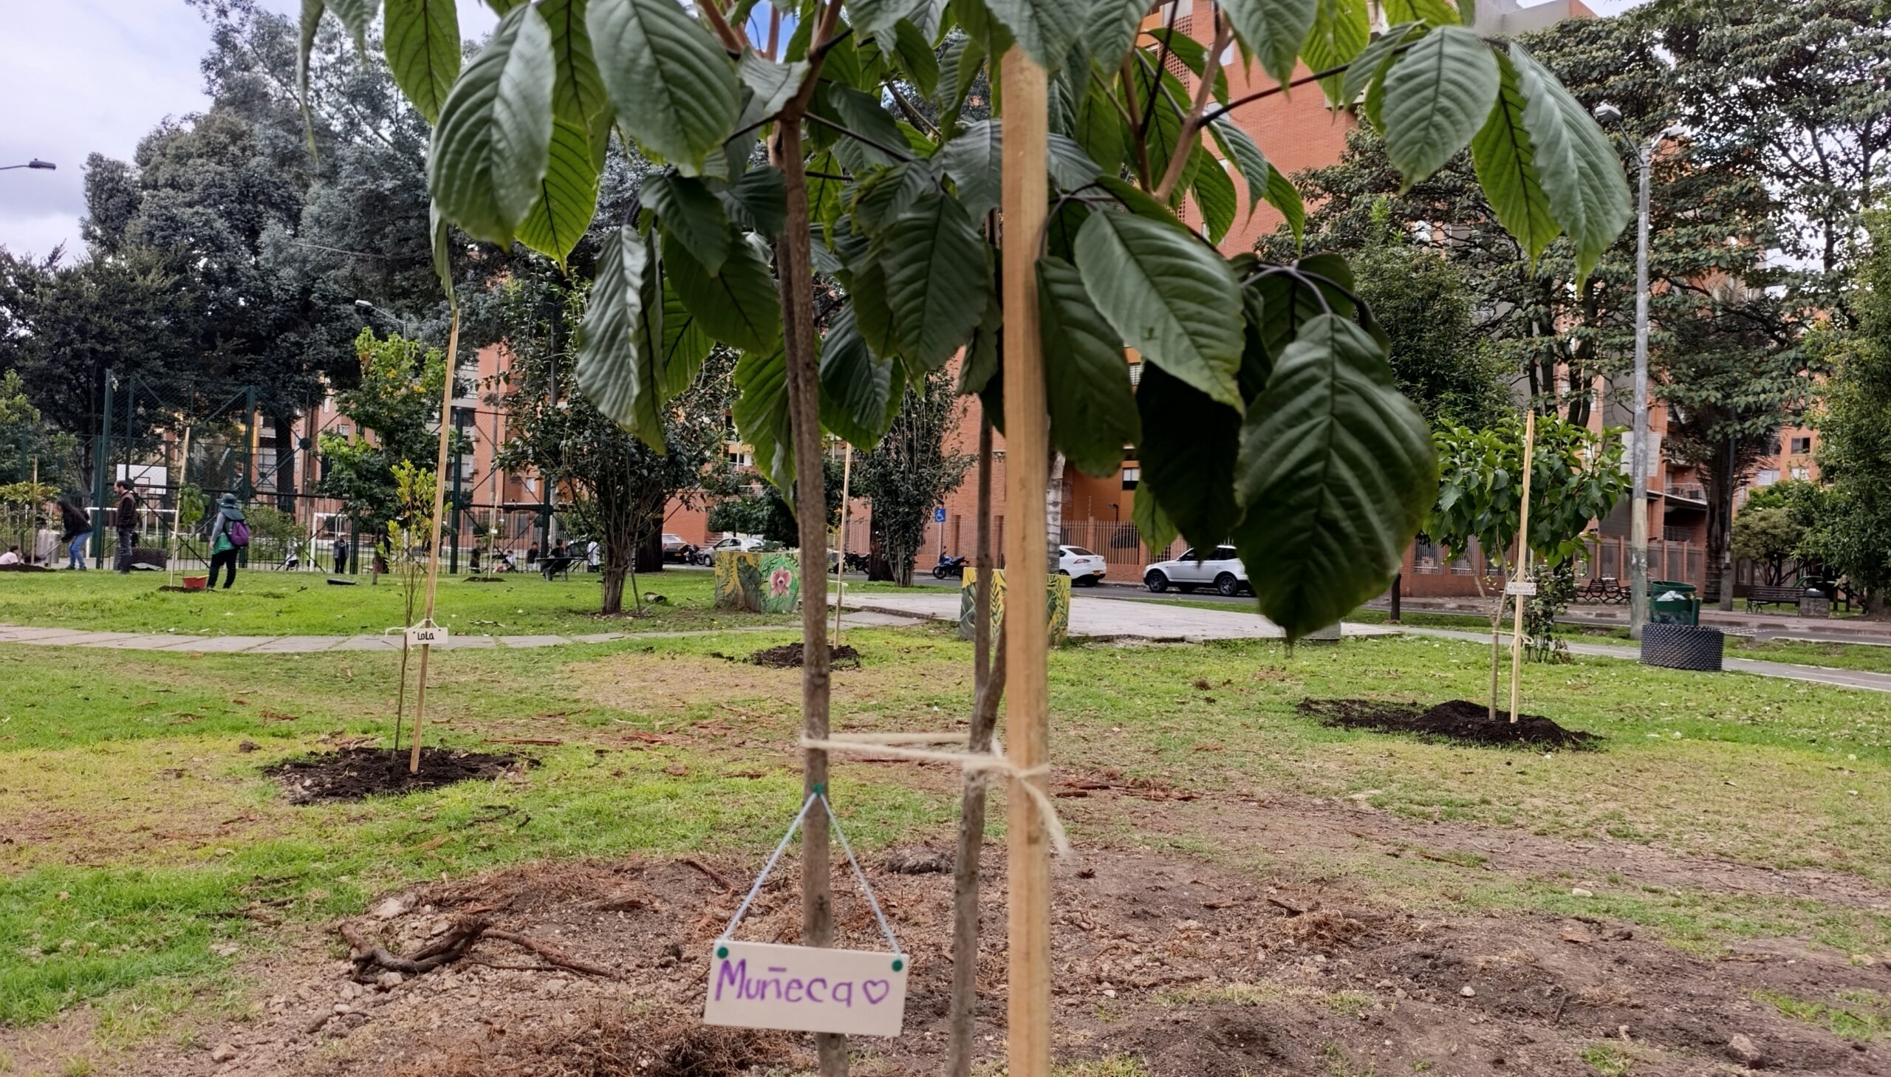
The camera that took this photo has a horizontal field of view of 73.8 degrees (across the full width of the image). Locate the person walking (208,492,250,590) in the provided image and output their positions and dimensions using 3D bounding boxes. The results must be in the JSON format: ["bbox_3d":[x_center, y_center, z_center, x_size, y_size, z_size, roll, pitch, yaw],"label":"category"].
[{"bbox_3d":[-11.741,0.036,20.600,0.600,1.600,0.500,2,0,18],"label":"person walking"}]

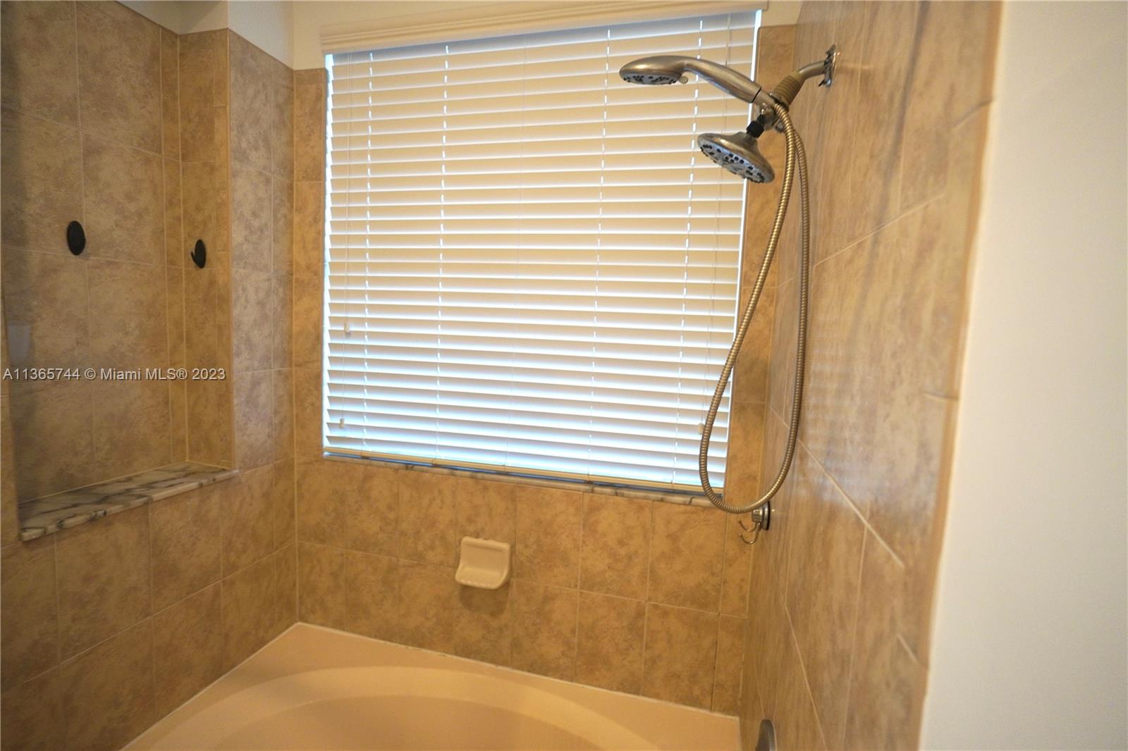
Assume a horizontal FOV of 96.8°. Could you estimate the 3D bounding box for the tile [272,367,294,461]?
[{"bbox_3d":[-0.945,0.133,1.689,0.010,0.306,0.090,4,5,14],"label":"tile"}]

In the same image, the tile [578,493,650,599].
[{"bbox_3d":[0.151,0.504,1.472,0.202,0.302,0.010,4,6,15],"label":"tile"}]

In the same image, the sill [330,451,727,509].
[{"bbox_3d":[-0.185,0.309,1.574,1.290,0.026,0.090,4,6,15],"label":"sill"}]

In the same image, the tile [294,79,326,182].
[{"bbox_3d":[-0.817,-0.777,1.612,0.121,0.297,0.010,4,6,15],"label":"tile"}]

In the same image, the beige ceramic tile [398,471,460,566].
[{"bbox_3d":[-0.443,0.463,1.629,0.203,0.302,0.010,4,6,15],"label":"beige ceramic tile"}]

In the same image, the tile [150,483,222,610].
[{"bbox_3d":[-1.042,0.464,1.387,0.010,0.302,0.196,4,6,15],"label":"tile"}]

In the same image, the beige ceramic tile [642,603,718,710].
[{"bbox_3d":[0.340,0.824,1.472,0.201,0.298,0.010,4,5,14],"label":"beige ceramic tile"}]

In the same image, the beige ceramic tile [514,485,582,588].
[{"bbox_3d":[-0.047,0.495,1.544,0.207,0.304,0.010,4,5,14],"label":"beige ceramic tile"}]

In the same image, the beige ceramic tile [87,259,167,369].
[{"bbox_3d":[-1.202,-0.157,1.390,0.010,0.302,0.200,4,6,15],"label":"beige ceramic tile"}]

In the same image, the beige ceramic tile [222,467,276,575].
[{"bbox_3d":[-0.994,0.450,1.577,0.010,0.303,0.194,4,5,14],"label":"beige ceramic tile"}]

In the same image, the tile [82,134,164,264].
[{"bbox_3d":[-1.191,-0.465,1.363,0.010,0.306,0.197,4,5,14],"label":"tile"}]

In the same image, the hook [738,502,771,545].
[{"bbox_3d":[0.443,0.342,1.172,0.070,0.102,0.067,4,5,14],"label":"hook"}]

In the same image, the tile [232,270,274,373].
[{"bbox_3d":[-0.961,-0.167,1.544,0.010,0.308,0.145,4,5,14],"label":"tile"}]

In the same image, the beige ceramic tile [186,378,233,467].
[{"bbox_3d":[-1.089,0.135,1.545,0.188,0.279,0.010,4,6,15],"label":"beige ceramic tile"}]

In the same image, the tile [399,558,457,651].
[{"bbox_3d":[-0.462,0.770,1.671,0.203,0.298,0.010,4,5,14],"label":"tile"}]

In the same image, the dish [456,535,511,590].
[{"bbox_3d":[-0.256,0.583,1.560,0.160,0.128,0.074,4,5,14],"label":"dish"}]

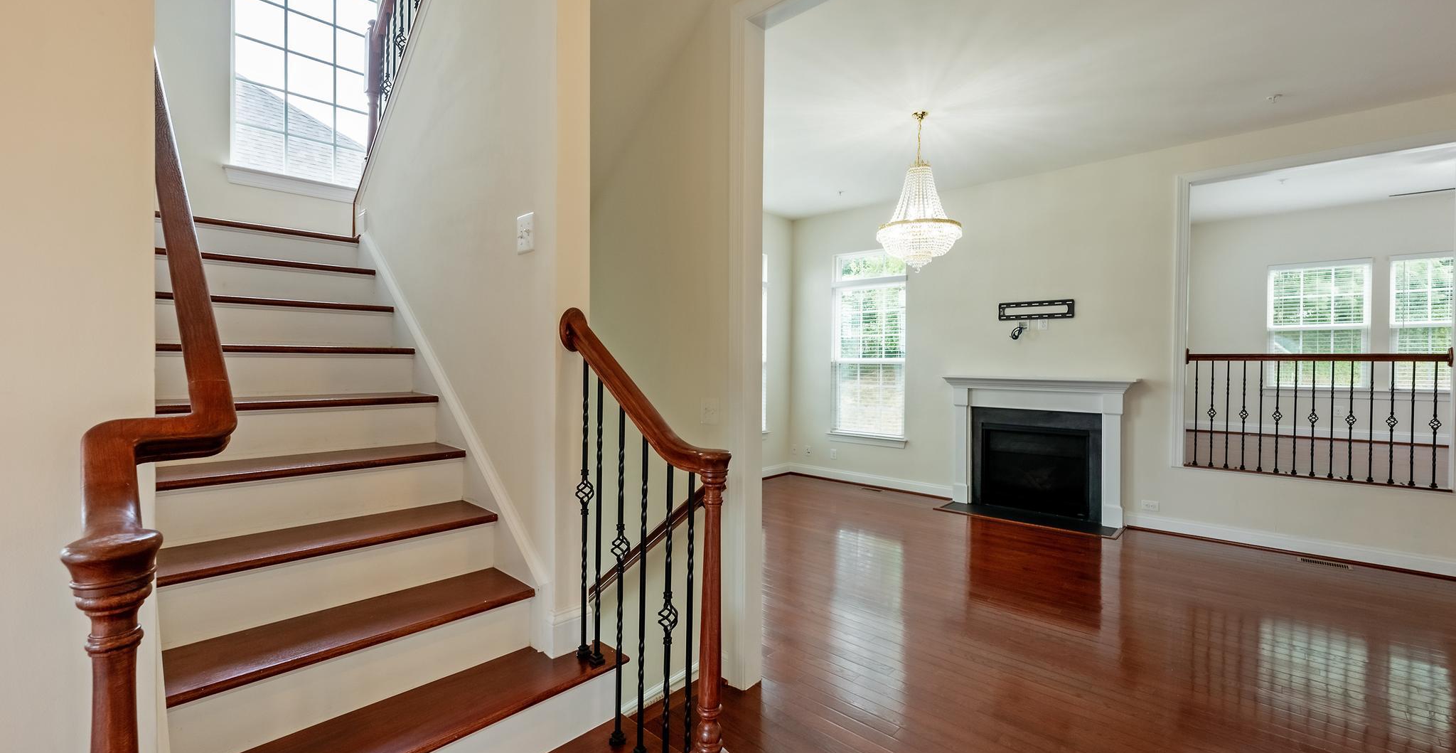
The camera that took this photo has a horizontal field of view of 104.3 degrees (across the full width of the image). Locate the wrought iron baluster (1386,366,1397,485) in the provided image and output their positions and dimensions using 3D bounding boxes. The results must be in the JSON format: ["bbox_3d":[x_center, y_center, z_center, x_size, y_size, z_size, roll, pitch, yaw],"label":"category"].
[{"bbox_3d":[4.740,0.333,4.040,0.046,0.877,0.046,2,1,42],"label":"wrought iron baluster"}]

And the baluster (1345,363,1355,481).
[{"bbox_3d":[4.722,0.338,4.289,0.050,0.900,0.050,2,2,43],"label":"baluster"}]

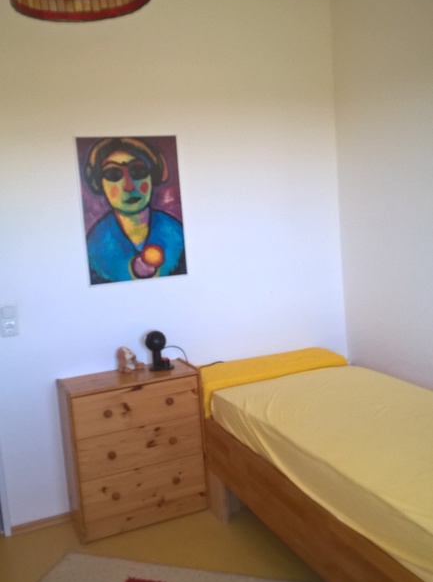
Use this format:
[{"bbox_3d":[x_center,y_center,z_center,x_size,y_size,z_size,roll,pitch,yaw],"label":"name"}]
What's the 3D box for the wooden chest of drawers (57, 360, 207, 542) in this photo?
[{"bbox_3d":[-0.397,0.754,3.078,0.620,0.700,0.300,-7,8,-23],"label":"wooden chest of drawers"}]

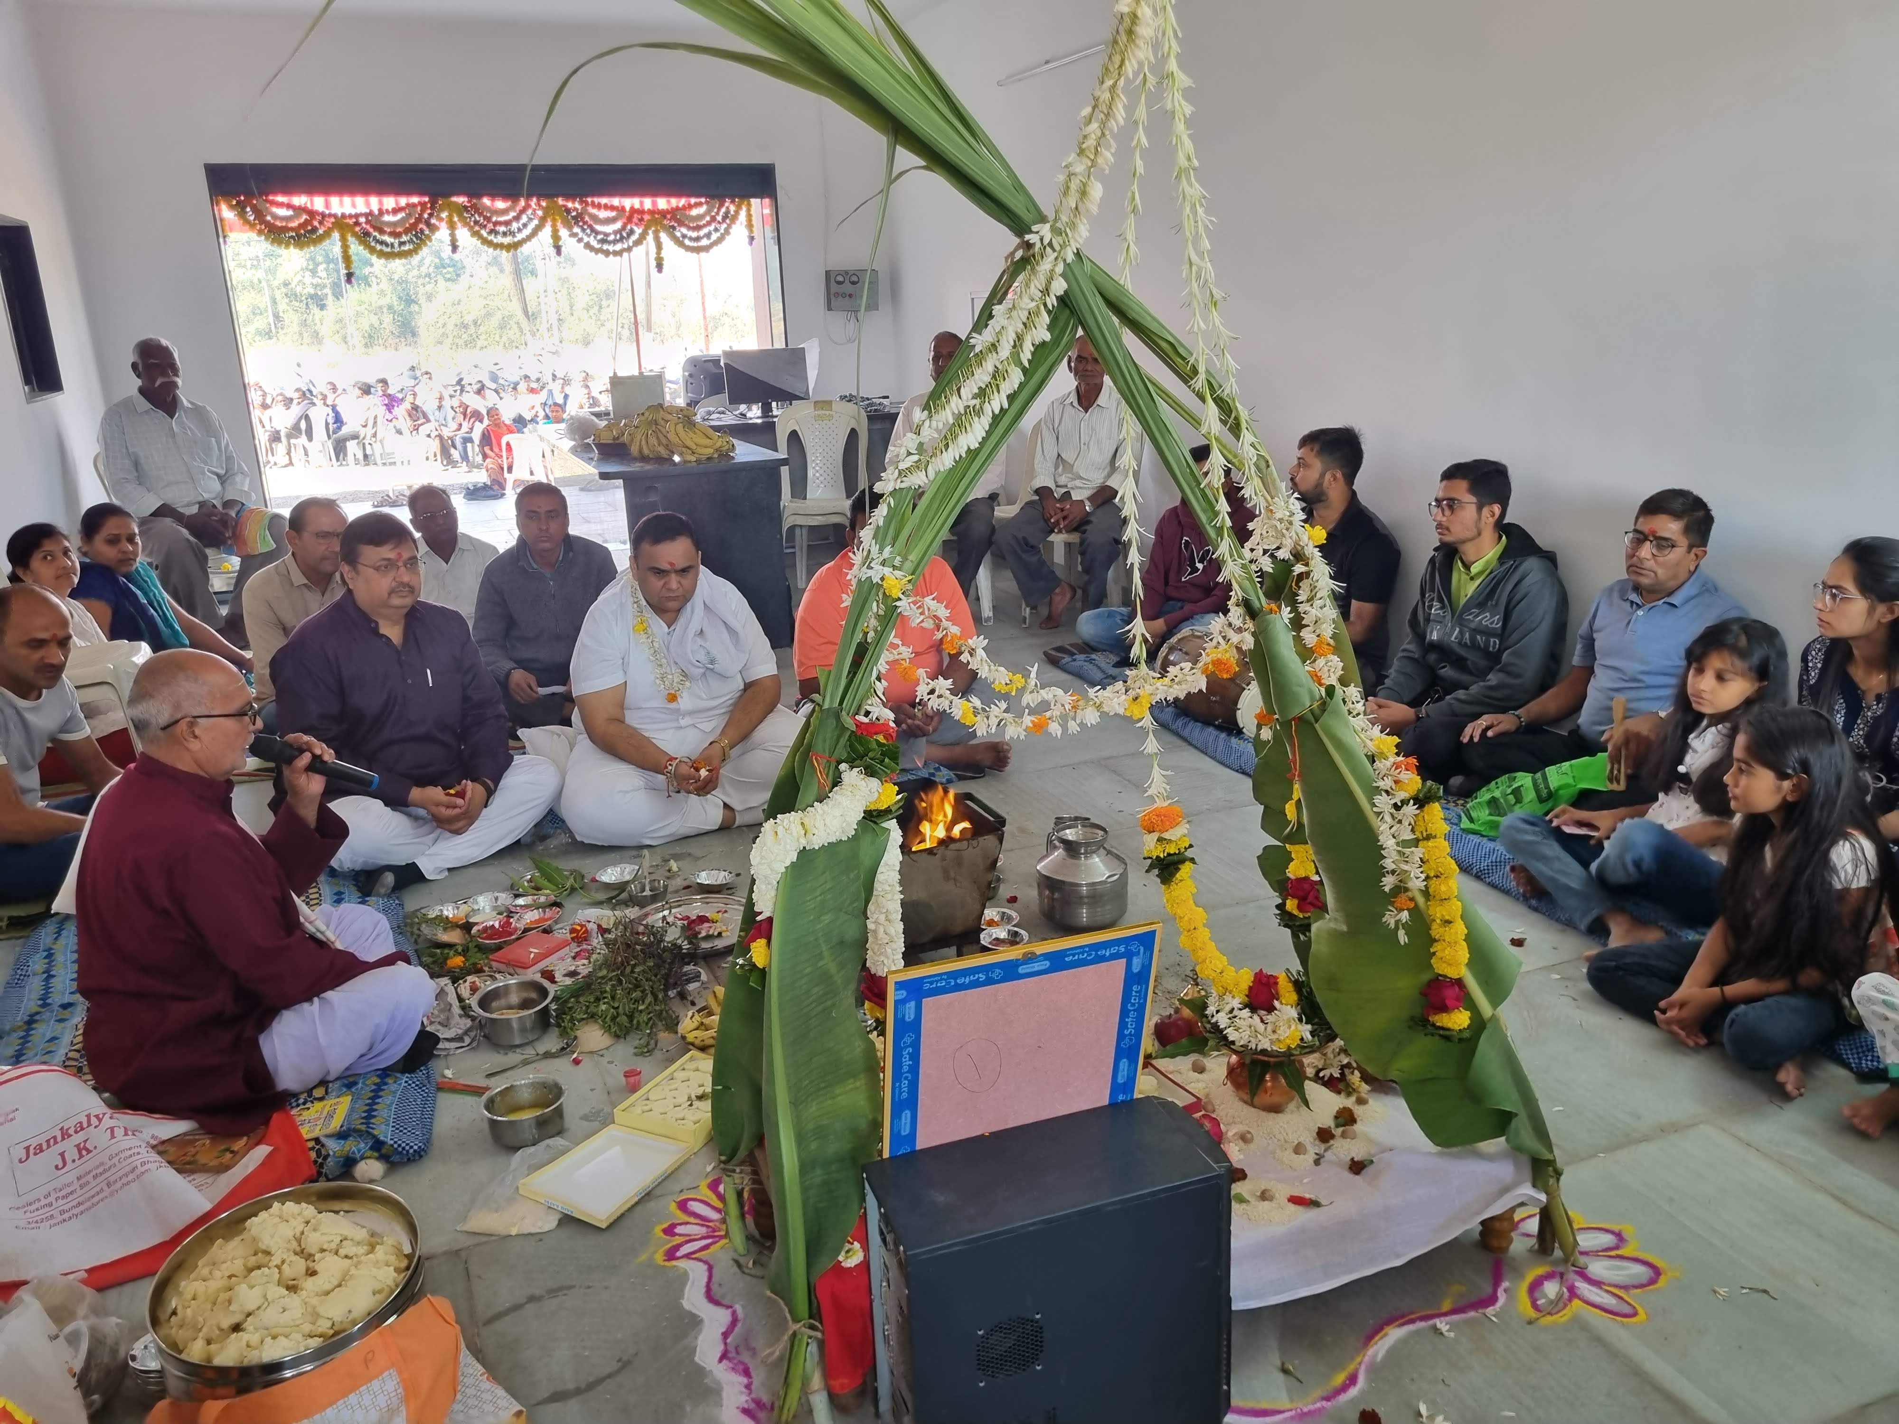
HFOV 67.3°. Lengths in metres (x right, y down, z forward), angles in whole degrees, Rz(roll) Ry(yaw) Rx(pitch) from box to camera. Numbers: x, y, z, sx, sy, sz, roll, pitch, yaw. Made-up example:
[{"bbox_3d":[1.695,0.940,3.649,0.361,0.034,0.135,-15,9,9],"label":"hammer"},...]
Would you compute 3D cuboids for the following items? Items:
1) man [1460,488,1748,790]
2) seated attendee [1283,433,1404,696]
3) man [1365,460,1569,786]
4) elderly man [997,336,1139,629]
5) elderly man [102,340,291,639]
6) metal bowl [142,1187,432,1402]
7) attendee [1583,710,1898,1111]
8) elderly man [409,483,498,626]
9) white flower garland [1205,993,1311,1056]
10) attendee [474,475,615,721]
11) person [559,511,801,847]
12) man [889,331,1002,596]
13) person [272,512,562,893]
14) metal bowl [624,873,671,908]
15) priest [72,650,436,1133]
[{"bbox_3d":[1.739,-0.172,3.771,0.660,0.830,0.730,-12,19,-31],"label":"man"},{"bbox_3d":[1.137,-0.410,4.566,0.680,0.920,0.600,-9,18,-21],"label":"seated attendee"},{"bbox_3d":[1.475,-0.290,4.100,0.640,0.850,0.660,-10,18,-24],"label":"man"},{"bbox_3d":[0.566,-1.016,6.137,0.560,1.180,0.740,0,17,7],"label":"elderly man"},{"bbox_3d":[-3.220,-0.900,6.050,0.550,1.300,0.830,-16,21,-39],"label":"elderly man"},{"bbox_3d":[-0.923,0.852,2.023,0.354,0.150,0.354,-9,18,-21],"label":"metal bowl"},{"bbox_3d":[1.517,0.306,2.664,0.520,0.660,0.500,-7,18,-17],"label":"attendee"},{"bbox_3d":[-1.714,-0.378,5.024,0.630,0.830,0.640,-10,17,-25],"label":"elderly man"},{"bbox_3d":[0.464,0.469,2.140,0.160,0.070,0.130,-2,16,0],"label":"white flower garland"},{"bbox_3d":[-1.229,-0.262,4.424,0.620,0.870,0.600,-8,18,-19],"label":"attendee"},{"bbox_3d":[-0.735,-0.135,3.920,0.770,0.820,0.720,-8,17,-20],"label":"person"},{"bbox_3d":[0.030,-1.046,6.341,0.520,1.250,0.820,-5,16,-8],"label":"man"},{"bbox_3d":[-1.374,-0.055,3.725,0.720,0.900,0.620,-15,22,-37],"label":"person"},{"bbox_3d":[-0.710,0.428,3.362,0.100,0.050,0.100,-2,16,0],"label":"metal bowl"},{"bbox_3d":[-1.315,0.260,2.690,0.660,0.810,0.680,-9,18,-22],"label":"priest"}]

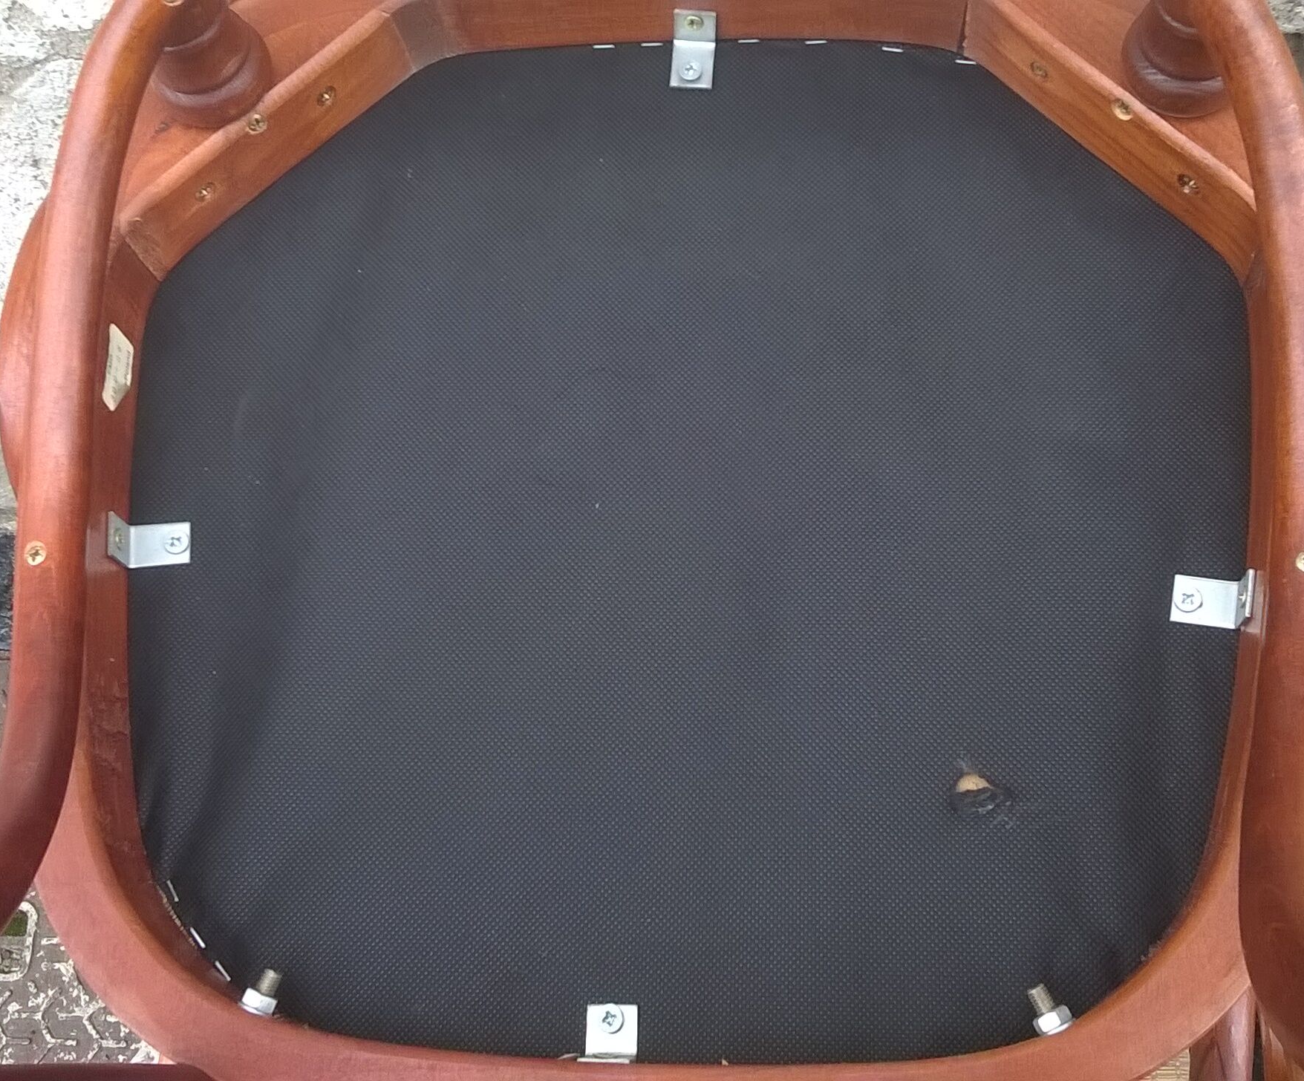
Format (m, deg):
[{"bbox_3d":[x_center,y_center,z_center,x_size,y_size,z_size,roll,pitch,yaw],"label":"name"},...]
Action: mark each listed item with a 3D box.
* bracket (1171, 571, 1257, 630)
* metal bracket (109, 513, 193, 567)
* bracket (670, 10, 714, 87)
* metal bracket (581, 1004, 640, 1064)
[{"bbox_3d":[0.177,0.018,0.532,0.021,0.017,0.015,7,75,7],"label":"bracket"},{"bbox_3d":[-0.170,0.000,0.571,0.022,0.018,0.015,-4,74,4],"label":"metal bracket"},{"bbox_3d":[0.015,-0.175,0.604,0.015,0.019,0.020,5,75,7],"label":"bracket"},{"bbox_3d":[-0.013,0.149,0.508,0.015,0.021,0.017,-1,74,5],"label":"metal bracket"}]

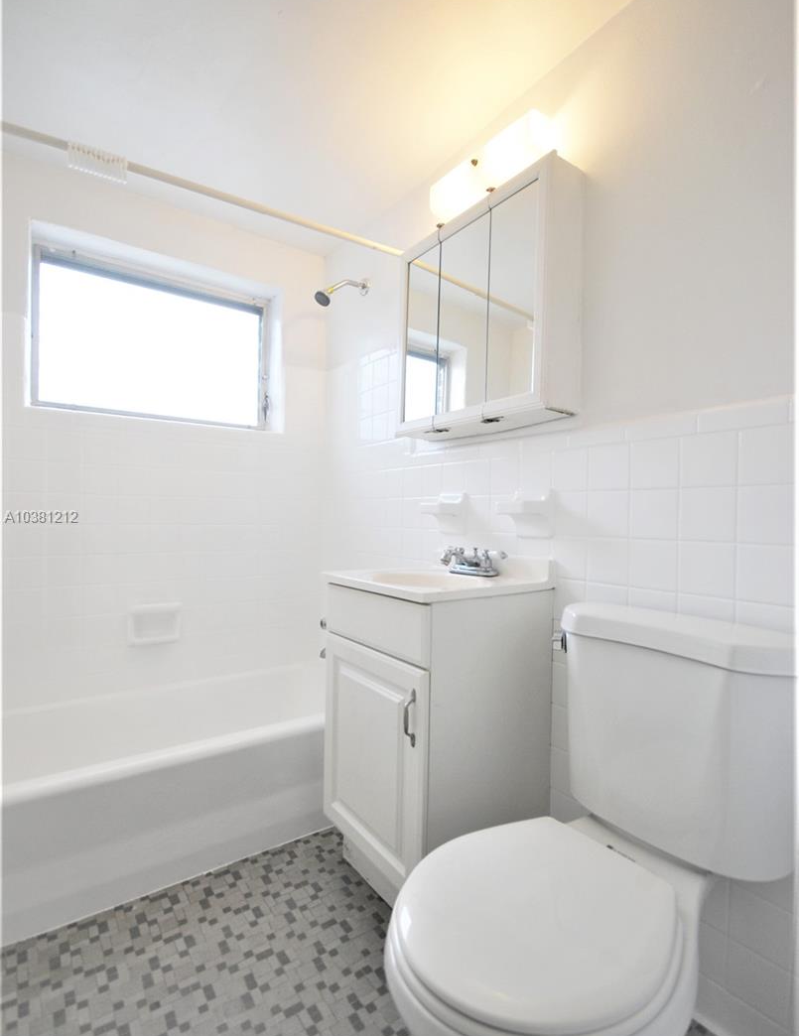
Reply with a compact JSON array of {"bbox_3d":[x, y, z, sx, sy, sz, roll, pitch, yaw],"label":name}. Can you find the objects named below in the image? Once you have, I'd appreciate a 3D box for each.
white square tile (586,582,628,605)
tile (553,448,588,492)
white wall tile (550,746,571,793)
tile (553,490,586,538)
[{"bbox_3d":[0.494,0.210,1.180,0.009,0.108,0.108,1,0,-35],"label":"white square tile"},{"bbox_3d":[0.440,-0.120,1.282,0.010,0.108,0.108,1,0,-36],"label":"tile"},{"bbox_3d":[0.424,0.647,1.269,0.009,0.108,0.108,1,0,-35],"label":"white wall tile"},{"bbox_3d":[0.439,-0.012,1.274,0.009,0.107,0.107,1,0,-36],"label":"tile"}]

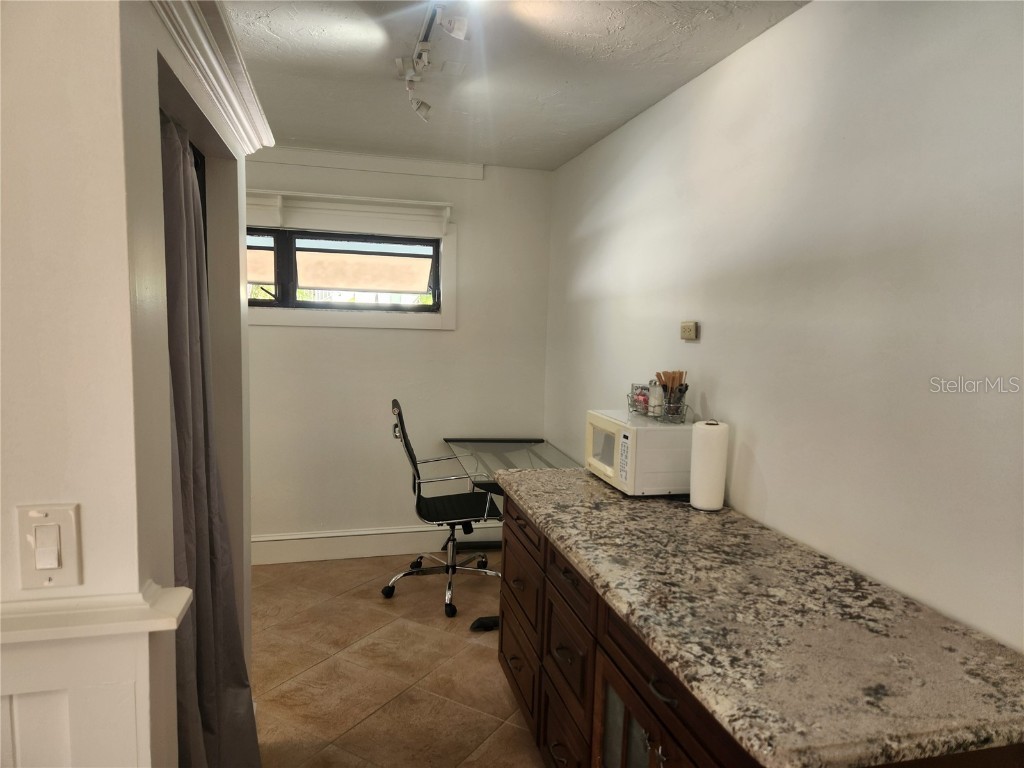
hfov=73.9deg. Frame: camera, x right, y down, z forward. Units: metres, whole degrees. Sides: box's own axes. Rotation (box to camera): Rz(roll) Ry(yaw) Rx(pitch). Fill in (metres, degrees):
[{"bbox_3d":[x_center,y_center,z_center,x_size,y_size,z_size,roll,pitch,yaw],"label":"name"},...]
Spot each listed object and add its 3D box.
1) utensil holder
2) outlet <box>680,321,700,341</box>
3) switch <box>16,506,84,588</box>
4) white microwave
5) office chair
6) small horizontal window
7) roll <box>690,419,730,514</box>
[{"bbox_3d":[0.602,0.068,2.651,0.120,0.120,0.300,-2,7,-27],"label":"utensil holder"},{"bbox_3d":[0.688,-0.206,2.645,0.022,0.068,0.111,0,6,-14],"label":"outlet"},{"bbox_3d":[-0.668,0.237,0.984,0.079,0.124,0.012,0,6,-14],"label":"switch"},{"bbox_3d":[0.516,0.259,2.610,0.315,0.256,0.419,0,6,-14],"label":"white microwave"},{"bbox_3d":[-0.364,0.633,3.850,0.690,1.111,0.660,1,6,-7],"label":"office chair"},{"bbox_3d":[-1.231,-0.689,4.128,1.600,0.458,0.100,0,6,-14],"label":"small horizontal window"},{"bbox_3d":[0.678,0.279,2.331,0.118,0.285,0.118,2,6,0],"label":"roll"}]

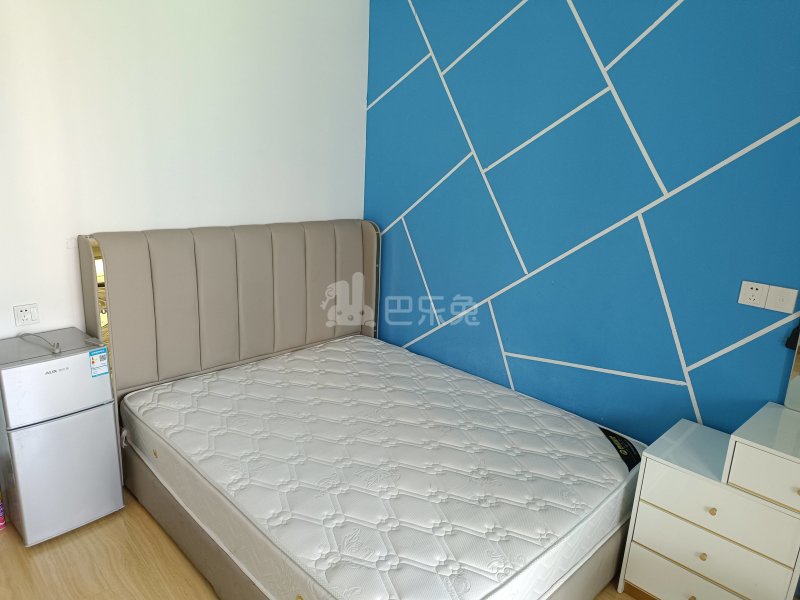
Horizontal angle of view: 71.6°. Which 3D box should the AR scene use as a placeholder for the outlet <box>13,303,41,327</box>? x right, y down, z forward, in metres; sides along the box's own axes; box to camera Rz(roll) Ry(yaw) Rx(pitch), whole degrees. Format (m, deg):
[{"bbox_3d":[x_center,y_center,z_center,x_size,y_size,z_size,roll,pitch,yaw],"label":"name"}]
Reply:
[{"bbox_3d":[-1.555,0.061,2.312,0.012,0.086,0.086,17,20,42],"label":"outlet"}]

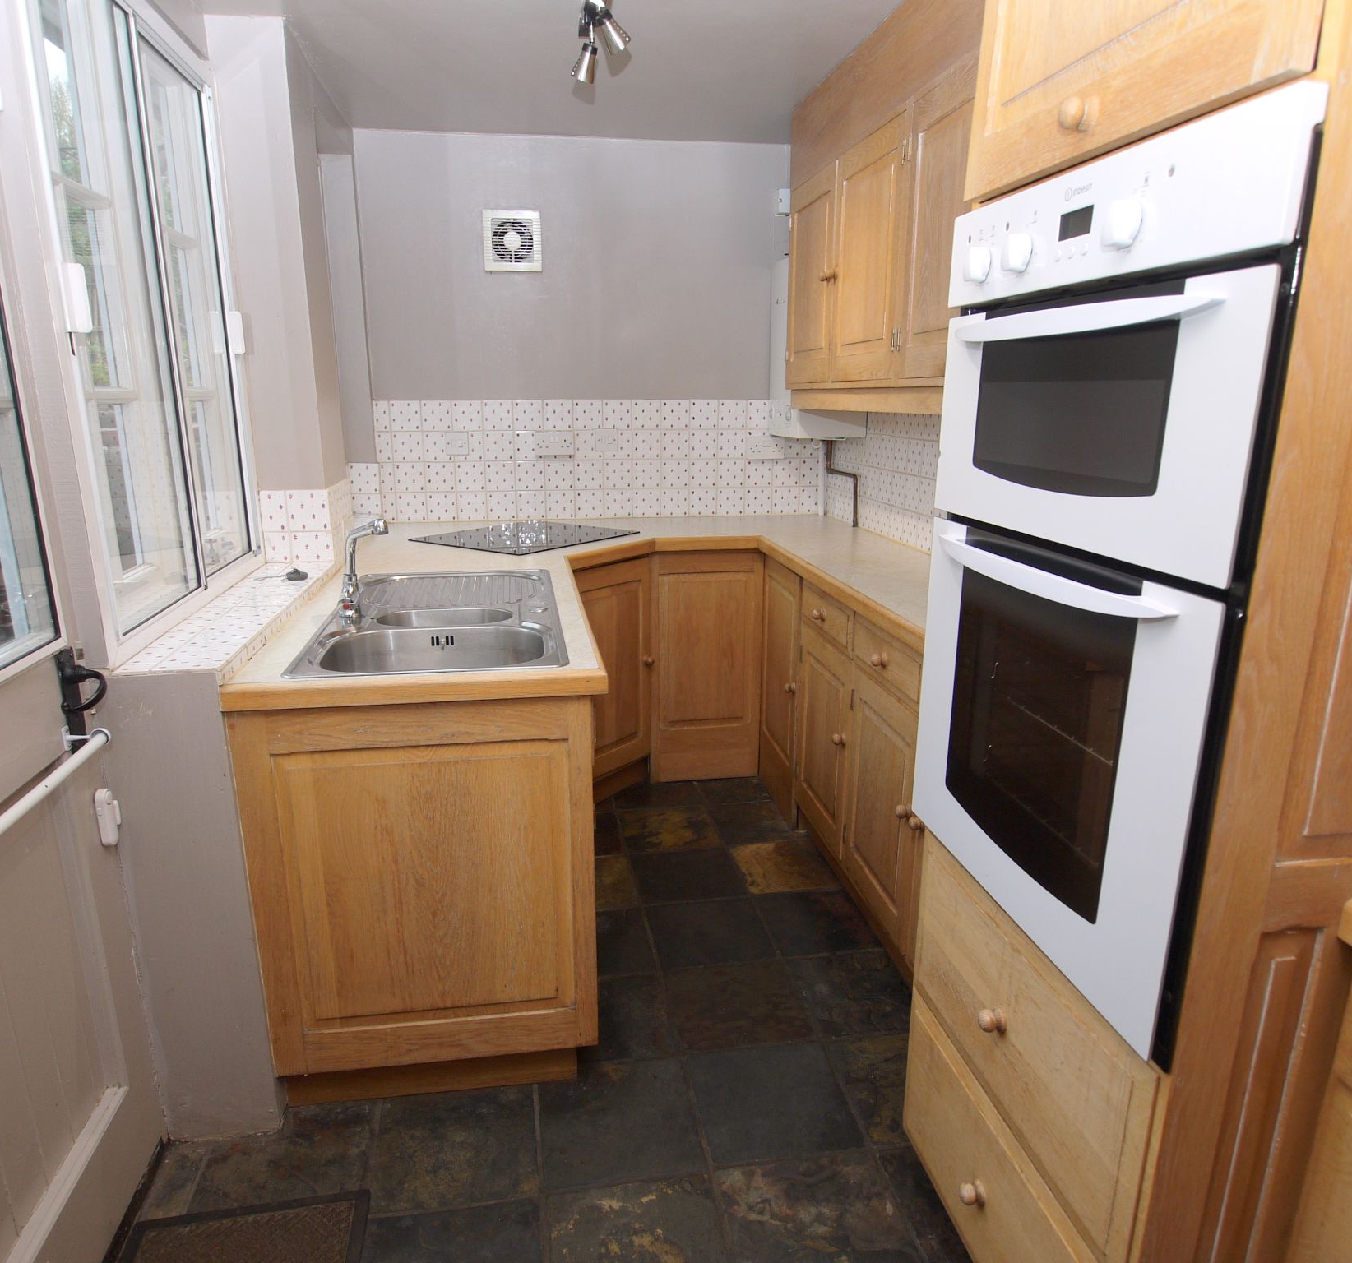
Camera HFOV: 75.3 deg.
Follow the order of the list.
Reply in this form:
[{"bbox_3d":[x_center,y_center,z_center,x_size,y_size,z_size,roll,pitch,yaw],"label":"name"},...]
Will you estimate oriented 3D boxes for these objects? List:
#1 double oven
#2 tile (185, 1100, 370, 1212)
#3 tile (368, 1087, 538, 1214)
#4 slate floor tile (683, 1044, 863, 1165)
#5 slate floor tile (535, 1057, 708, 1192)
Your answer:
[{"bbox_3d":[0.694,-0.078,1.122,0.560,0.900,0.595,-3,15,-10],"label":"double oven"},{"bbox_3d":[-0.716,0.982,1.613,0.298,0.012,0.290,-2,15,-10],"label":"tile"},{"bbox_3d":[-0.416,0.969,1.665,0.302,0.012,0.290,-2,15,-10],"label":"tile"},{"bbox_3d":[0.190,0.945,1.760,0.302,0.012,0.296,-2,15,-10],"label":"slate floor tile"},{"bbox_3d":[-0.107,0.939,1.676,0.292,0.011,0.292,-2,14,-9],"label":"slate floor tile"}]

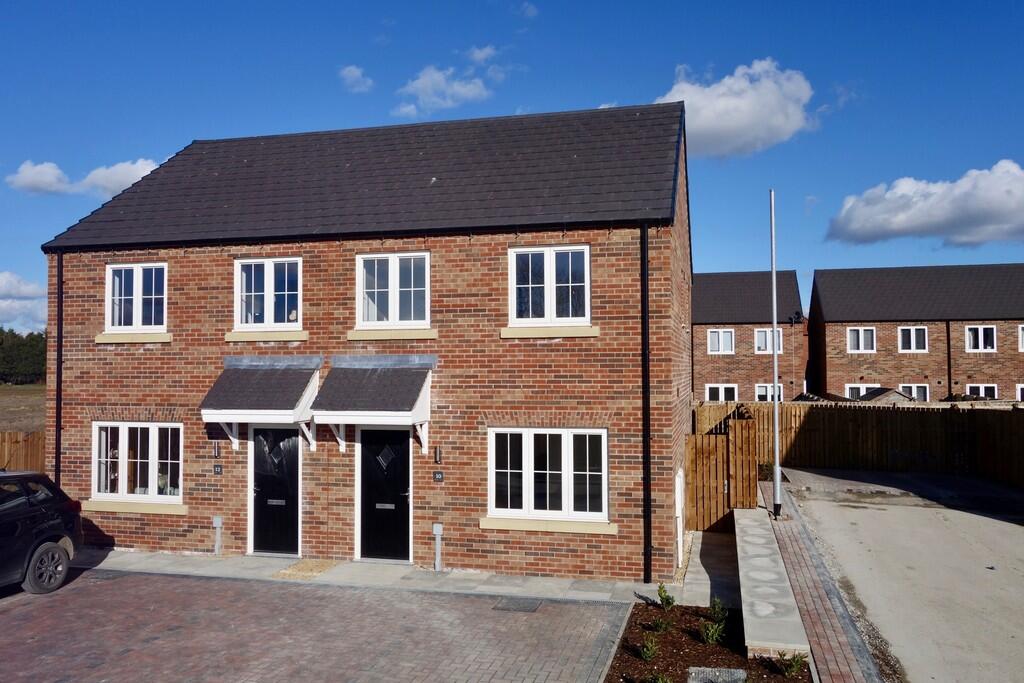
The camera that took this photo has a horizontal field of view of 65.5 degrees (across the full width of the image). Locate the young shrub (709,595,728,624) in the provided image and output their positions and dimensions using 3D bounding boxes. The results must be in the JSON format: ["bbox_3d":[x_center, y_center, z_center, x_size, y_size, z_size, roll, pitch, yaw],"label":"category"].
[{"bbox_3d":[2.382,3.076,9.195,0.231,0.309,0.231,-1,-2,14],"label":"young shrub"}]

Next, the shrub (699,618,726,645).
[{"bbox_3d":[2.127,3.063,8.444,0.291,0.252,0.291,-1,-2,14],"label":"shrub"}]

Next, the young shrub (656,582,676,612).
[{"bbox_3d":[1.902,3.169,9.848,0.240,0.310,0.220,-1,-2,13],"label":"young shrub"}]

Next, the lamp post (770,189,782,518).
[{"bbox_3d":[4.960,0.198,15.005,0.135,6.149,0.135,-1,-2,14],"label":"lamp post"}]

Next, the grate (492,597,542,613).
[{"bbox_3d":[0.080,3.346,10.106,0.560,0.030,0.550,-1,-2,13],"label":"grate"}]

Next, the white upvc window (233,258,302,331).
[{"bbox_3d":[-3.878,-0.740,12.720,1.212,1.145,0.090,-1,-2,14],"label":"white upvc window"}]

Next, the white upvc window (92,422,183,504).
[{"bbox_3d":[-6.197,2.000,13.216,1.764,1.305,0.090,-1,-2,14],"label":"white upvc window"}]

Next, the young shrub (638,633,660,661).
[{"bbox_3d":[1.420,3.145,8.194,0.220,0.250,0.210,-1,-2,13],"label":"young shrub"}]

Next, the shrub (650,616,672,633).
[{"bbox_3d":[1.646,3.119,8.834,0.222,0.181,0.222,-1,-2,14],"label":"shrub"}]

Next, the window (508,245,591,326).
[{"bbox_3d":[0.557,-0.809,11.674,1.211,1.187,0.090,-1,-2,12],"label":"window"}]

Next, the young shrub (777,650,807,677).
[{"bbox_3d":[2.631,3.019,7.475,0.300,0.237,0.300,-1,-2,14],"label":"young shrub"}]

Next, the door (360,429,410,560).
[{"bbox_3d":[-1.926,2.343,12.186,0.797,1.976,0.070,-1,-2,14],"label":"door"}]

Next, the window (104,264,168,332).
[{"bbox_3d":[-6.272,-0.728,13.362,1.178,1.173,0.090,-1,-2,12],"label":"window"}]

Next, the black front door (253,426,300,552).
[{"bbox_3d":[-3.724,2.367,12.630,0.826,1.947,0.070,-1,-2,12],"label":"black front door"}]

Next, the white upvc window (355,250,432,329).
[{"bbox_3d":[-1.811,-0.762,12.207,1.217,1.143,0.090,-1,-2,14],"label":"white upvc window"}]

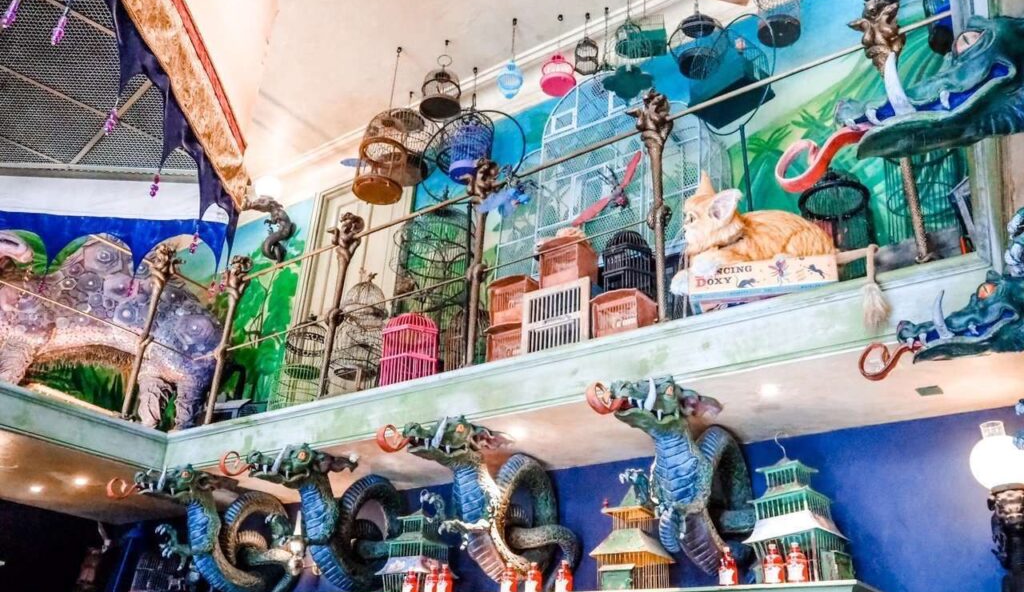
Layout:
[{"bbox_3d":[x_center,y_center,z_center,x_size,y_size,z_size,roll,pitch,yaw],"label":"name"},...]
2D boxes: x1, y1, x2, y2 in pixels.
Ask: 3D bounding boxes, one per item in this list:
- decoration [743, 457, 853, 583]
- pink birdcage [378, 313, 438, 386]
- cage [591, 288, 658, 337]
[{"bbox_3d":[1.159,0.936,3.421,0.296,0.558,0.368,23,-33,-34],"label":"decoration"},{"bbox_3d":[-0.601,0.337,4.803,0.332,0.531,0.328,-7,-28,19],"label":"pink birdcage"},{"bbox_3d":[0.545,0.137,3.966,0.250,0.256,0.232,-15,-32,32],"label":"cage"}]

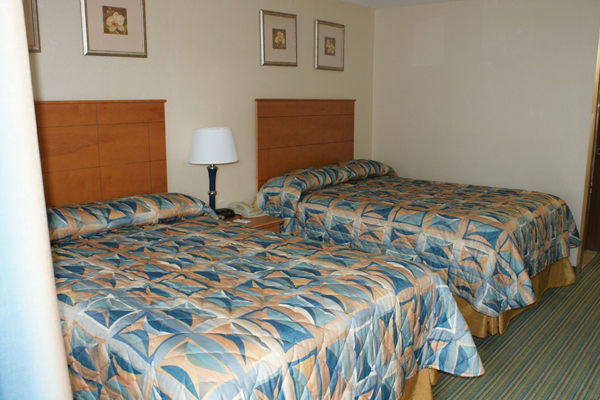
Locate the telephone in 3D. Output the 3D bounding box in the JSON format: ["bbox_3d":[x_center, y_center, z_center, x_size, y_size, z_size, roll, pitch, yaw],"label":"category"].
[{"bbox_3d":[-0.422,0.075,4.051,0.212,0.095,0.219,-7,13,-32],"label":"telephone"}]

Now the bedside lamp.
[{"bbox_3d":[-0.622,-0.168,3.677,0.358,0.723,0.358,0,11,0],"label":"bedside lamp"}]

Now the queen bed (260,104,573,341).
[{"bbox_3d":[0.904,-0.078,4.137,2.175,1.489,1.548,10,15,41],"label":"queen bed"}]

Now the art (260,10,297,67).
[{"bbox_3d":[-0.163,-1.387,4.318,0.030,0.463,0.448,10,15,41],"label":"art"}]

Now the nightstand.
[{"bbox_3d":[-0.526,0.449,3.860,0.496,0.569,0.628,10,15,41],"label":"nightstand"}]

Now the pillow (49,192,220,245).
[{"bbox_3d":[-1.120,0.087,3.093,0.423,0.204,1.285,10,15,41],"label":"pillow"}]

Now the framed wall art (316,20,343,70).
[{"bbox_3d":[0.308,-1.484,4.838,0.030,0.463,0.448,10,15,41],"label":"framed wall art"}]

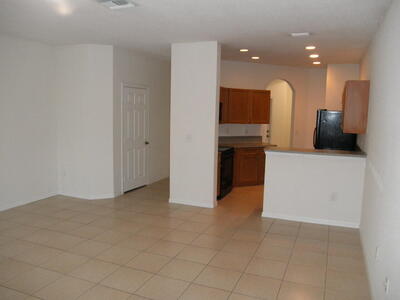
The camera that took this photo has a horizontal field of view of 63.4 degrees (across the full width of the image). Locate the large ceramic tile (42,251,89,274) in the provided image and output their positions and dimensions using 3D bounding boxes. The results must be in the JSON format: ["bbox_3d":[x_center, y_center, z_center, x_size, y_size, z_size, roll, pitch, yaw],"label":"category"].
[{"bbox_3d":[-1.433,1.198,3.457,0.397,0.012,0.397,4,7,22],"label":"large ceramic tile"}]

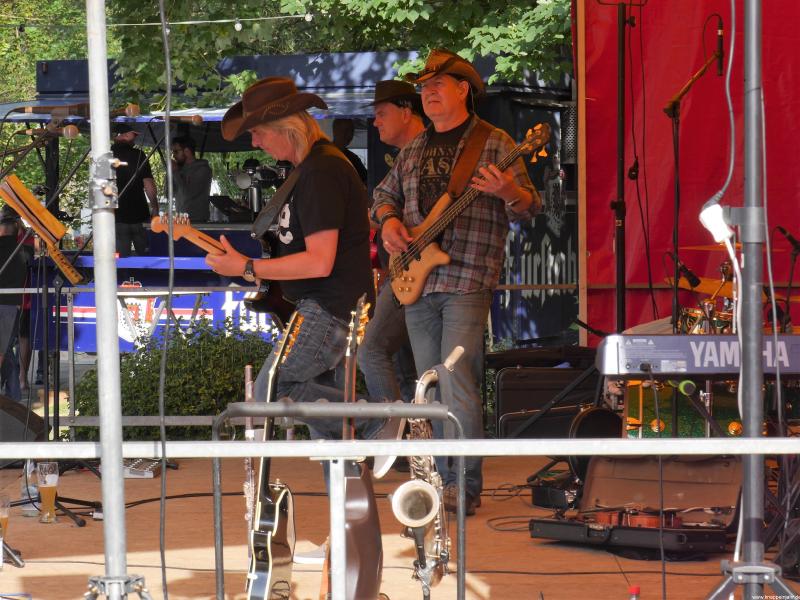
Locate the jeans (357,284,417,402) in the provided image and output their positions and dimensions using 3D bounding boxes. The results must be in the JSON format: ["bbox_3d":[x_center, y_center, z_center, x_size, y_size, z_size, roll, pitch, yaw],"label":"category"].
[{"bbox_3d":[-0.029,0.280,8.500,0.360,0.950,0.360,-1,2,-30],"label":"jeans"}]

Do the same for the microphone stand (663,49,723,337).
[{"bbox_3d":[1.291,-0.170,8.600,0.520,1.930,0.500,0,1,-6],"label":"microphone stand"}]

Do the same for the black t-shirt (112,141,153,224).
[{"bbox_3d":[-2.346,-1.004,16.200,0.490,0.680,0.300,1,2,23],"label":"black t-shirt"}]

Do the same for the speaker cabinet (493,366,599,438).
[{"bbox_3d":[0.740,0.536,9.200,0.580,0.440,0.280,0,1,6],"label":"speaker cabinet"}]

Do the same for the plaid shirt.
[{"bbox_3d":[0.220,-0.378,7.500,0.620,0.700,0.420,1,2,27],"label":"plaid shirt"}]

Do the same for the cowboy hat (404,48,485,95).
[{"bbox_3d":[0.177,-0.906,7.550,0.290,0.150,0.350,1,2,40],"label":"cowboy hat"}]

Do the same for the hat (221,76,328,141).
[{"bbox_3d":[-0.430,-0.650,6.300,0.360,0.150,0.300,-17,2,-6],"label":"hat"}]

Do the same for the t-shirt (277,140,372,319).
[{"bbox_3d":[-0.248,-0.228,6.300,0.340,0.610,0.460,-4,1,-12],"label":"t-shirt"}]

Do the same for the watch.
[{"bbox_3d":[-0.485,-0.095,6.120,0.042,0.052,0.065,2,-35,2],"label":"watch"}]

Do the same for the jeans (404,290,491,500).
[{"bbox_3d":[0.189,0.364,7.550,0.370,0.920,0.300,1,2,25],"label":"jeans"}]

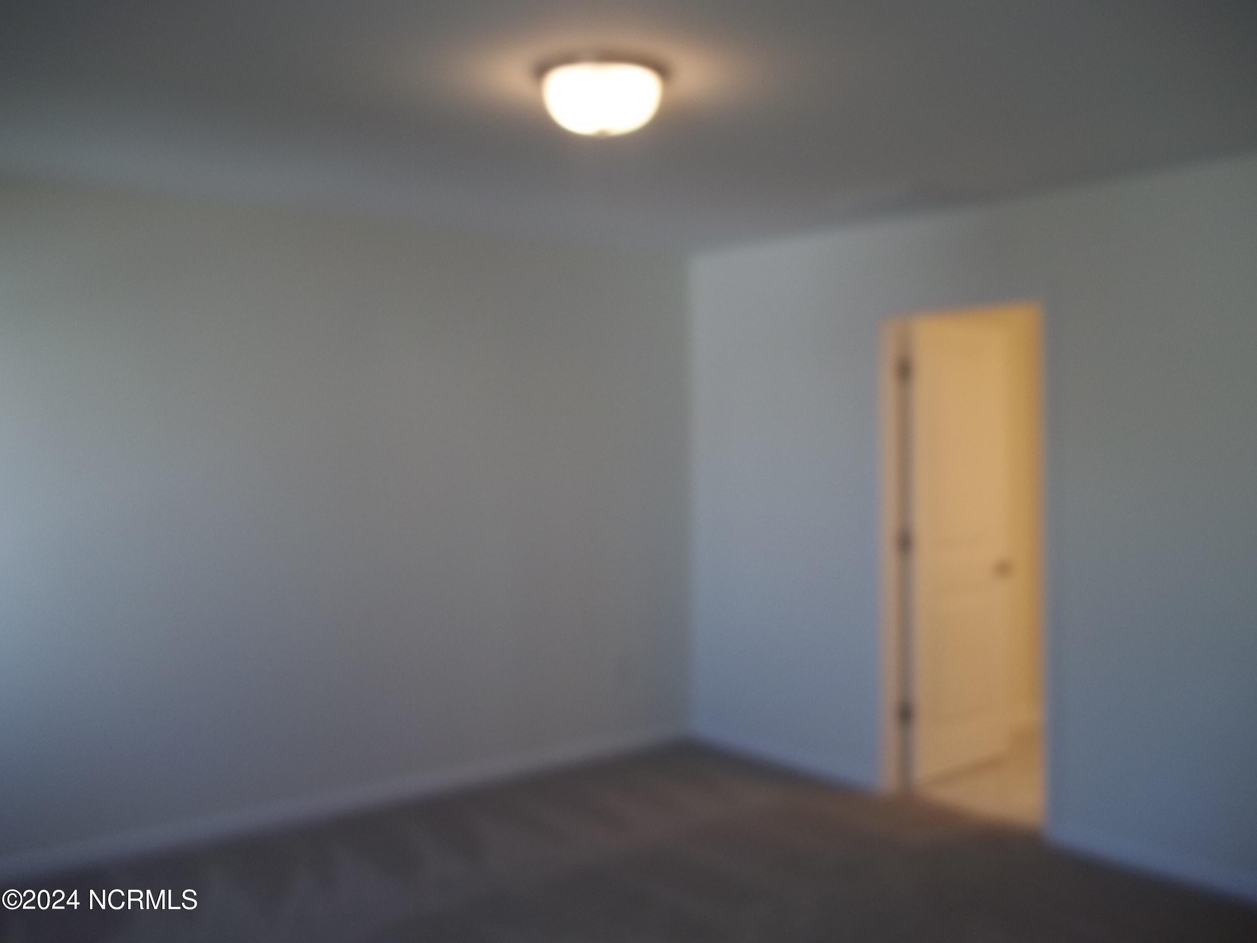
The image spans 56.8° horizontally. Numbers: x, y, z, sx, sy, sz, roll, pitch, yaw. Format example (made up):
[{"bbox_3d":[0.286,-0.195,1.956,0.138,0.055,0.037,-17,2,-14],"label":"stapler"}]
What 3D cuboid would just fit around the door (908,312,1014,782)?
[{"bbox_3d":[1.507,0.350,5.296,0.760,2.020,0.040,-1,2,-39],"label":"door"}]

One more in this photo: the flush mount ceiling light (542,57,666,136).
[{"bbox_3d":[-0.066,-0.920,2.898,0.335,0.160,0.335,0,2,0],"label":"flush mount ceiling light"}]

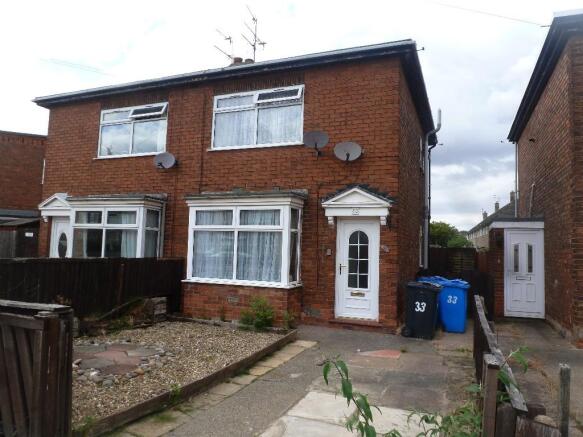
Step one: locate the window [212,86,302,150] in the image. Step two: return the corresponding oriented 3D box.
[{"bbox_3d":[-0.781,-2.186,8.845,2.228,1.262,0.160,0,-3,22],"label":"window"}]

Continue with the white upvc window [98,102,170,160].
[{"bbox_3d":[-4.026,-2.205,10.162,2.196,1.262,0.160,0,-3,22],"label":"white upvc window"}]

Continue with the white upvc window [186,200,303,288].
[{"bbox_3d":[-1.004,0.533,8.443,2.346,1.644,0.670,0,-3,22],"label":"white upvc window"}]

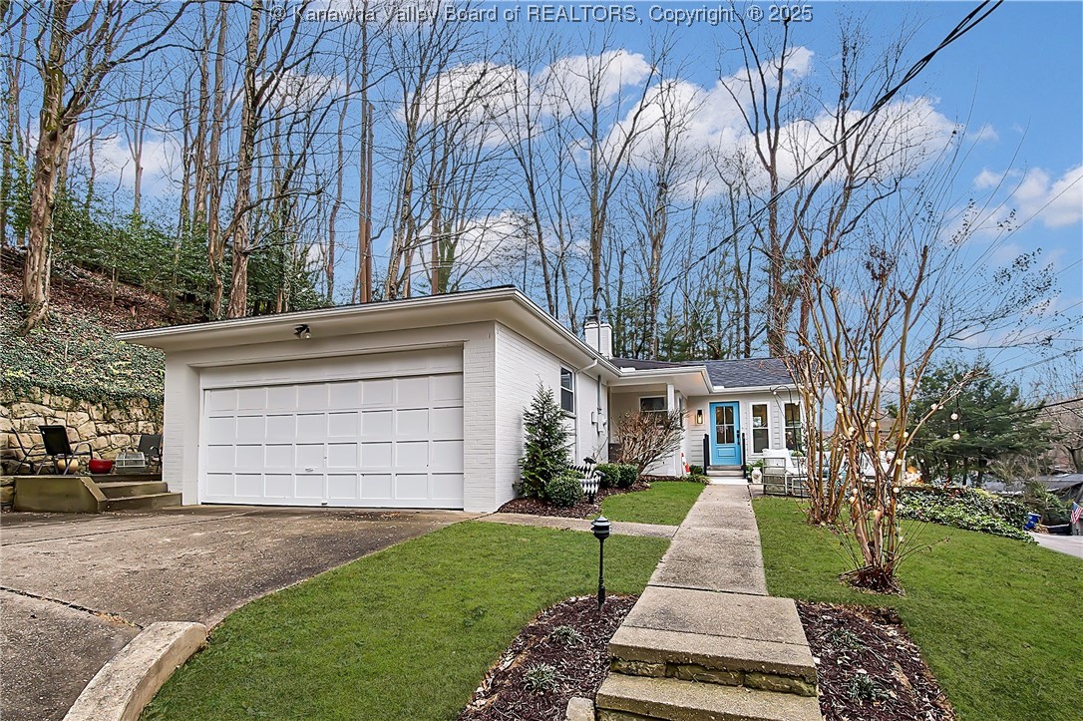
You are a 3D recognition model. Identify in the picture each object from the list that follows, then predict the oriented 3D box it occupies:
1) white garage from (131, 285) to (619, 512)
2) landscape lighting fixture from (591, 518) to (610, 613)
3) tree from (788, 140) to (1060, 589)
[{"bbox_3d":[-2.550,1.320,11.000,7.400,3.050,7.300,-3,-8,18],"label":"white garage"},{"bbox_3d":[0.457,1.545,3.920,0.148,0.730,0.148,-3,-8,18],"label":"landscape lighting fixture"},{"bbox_3d":[3.160,-0.040,4.420,1.950,3.780,1.900,-3,-8,18],"label":"tree"}]

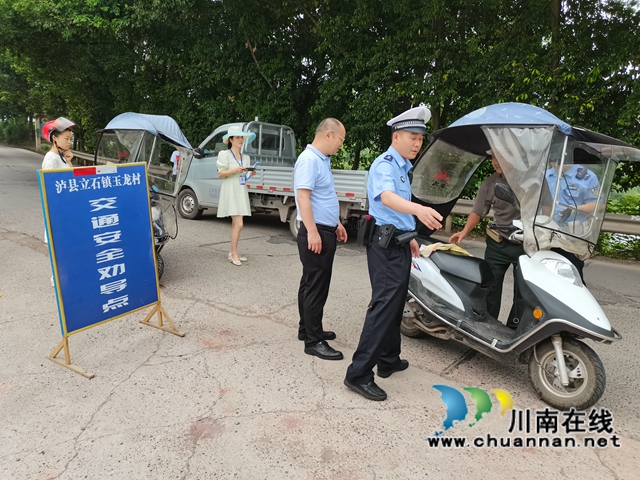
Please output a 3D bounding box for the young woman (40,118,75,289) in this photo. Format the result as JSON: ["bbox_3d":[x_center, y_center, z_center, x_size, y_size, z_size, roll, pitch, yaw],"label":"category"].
[{"bbox_3d":[-2.813,-0.369,5.209,0.455,1.778,0.475,-1,13,-2],"label":"young woman"}]

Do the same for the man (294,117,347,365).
[{"bbox_3d":[0.020,-0.022,3.608,0.424,1.727,0.525,1,13,7],"label":"man"}]

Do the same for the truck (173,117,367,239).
[{"bbox_3d":[-0.684,-1.246,8.747,4.747,1.879,1.667,9,16,37],"label":"truck"}]

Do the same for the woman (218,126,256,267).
[{"bbox_3d":[-1.078,-0.560,6.113,0.424,1.707,0.475,10,16,39],"label":"woman"}]

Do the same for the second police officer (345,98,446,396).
[{"bbox_3d":[0.456,0.072,3.051,0.667,1.778,0.586,4,14,21],"label":"second police officer"}]

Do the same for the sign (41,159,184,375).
[{"bbox_3d":[-1.599,0.148,3.665,0.576,1.414,0.848,8,15,33],"label":"sign"}]

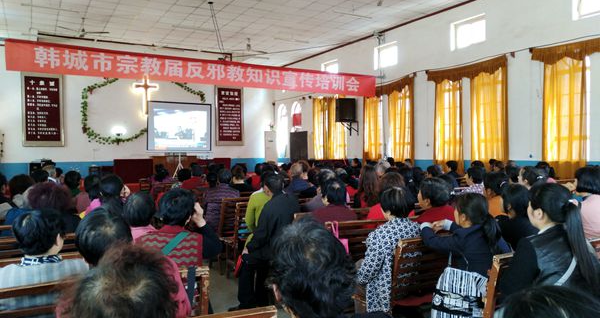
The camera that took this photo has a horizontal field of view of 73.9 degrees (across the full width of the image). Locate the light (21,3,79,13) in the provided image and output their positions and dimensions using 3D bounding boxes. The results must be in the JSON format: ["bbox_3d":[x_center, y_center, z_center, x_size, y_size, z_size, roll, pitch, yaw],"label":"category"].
[{"bbox_3d":[-6.155,-3.711,9.871,1.230,0.070,0.070,-1,1,-32],"label":"light"}]

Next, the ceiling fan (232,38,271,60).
[{"bbox_3d":[-1.690,-3.775,13.280,1.360,0.460,1.360,-1,1,-32],"label":"ceiling fan"}]

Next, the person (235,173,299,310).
[{"bbox_3d":[-0.305,0.744,3.834,0.530,1.290,0.540,-1,1,-28],"label":"person"}]

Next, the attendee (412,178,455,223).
[{"bbox_3d":[0.931,0.763,3.065,0.500,1.260,0.720,-1,1,-32],"label":"attendee"}]

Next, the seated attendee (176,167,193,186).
[{"bbox_3d":[-1.606,0.741,5.458,0.460,1.230,0.720,-1,1,-30],"label":"seated attendee"}]

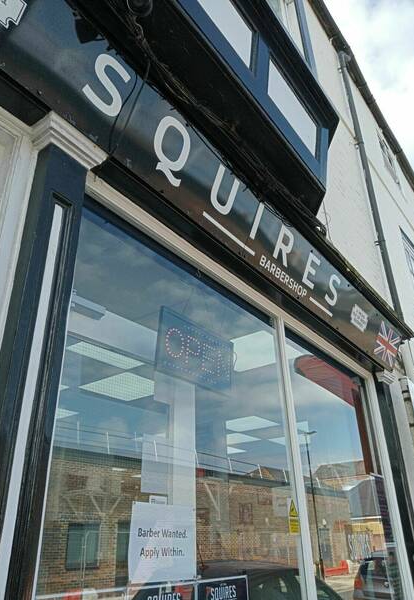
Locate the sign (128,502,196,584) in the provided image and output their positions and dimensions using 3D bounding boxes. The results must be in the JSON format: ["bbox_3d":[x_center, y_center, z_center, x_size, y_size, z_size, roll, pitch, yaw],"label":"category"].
[{"bbox_3d":[-0.123,0.734,1.472,0.008,0.210,0.297,-20,-33,32],"label":"sign"}]

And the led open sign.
[{"bbox_3d":[-0.037,0.228,1.989,0.025,0.250,0.475,-15,-30,34],"label":"led open sign"}]

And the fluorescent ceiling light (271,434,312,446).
[{"bbox_3d":[1.149,1.761,6.165,0.590,0.060,0.590,-20,-33,32],"label":"fluorescent ceiling light"}]

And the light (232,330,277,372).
[{"bbox_3d":[0.303,0.354,3.382,0.590,0.060,0.590,-20,-33,32],"label":"light"}]

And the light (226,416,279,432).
[{"bbox_3d":[0.427,1.339,5.304,0.590,0.060,0.590,-20,-33,32],"label":"light"}]

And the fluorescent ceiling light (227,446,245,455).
[{"bbox_3d":[0.191,2.114,6.796,0.590,0.060,0.590,-20,-33,32],"label":"fluorescent ceiling light"}]

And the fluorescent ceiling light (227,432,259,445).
[{"bbox_3d":[0.309,1.727,6.050,0.590,0.060,0.590,-20,-33,32],"label":"fluorescent ceiling light"}]

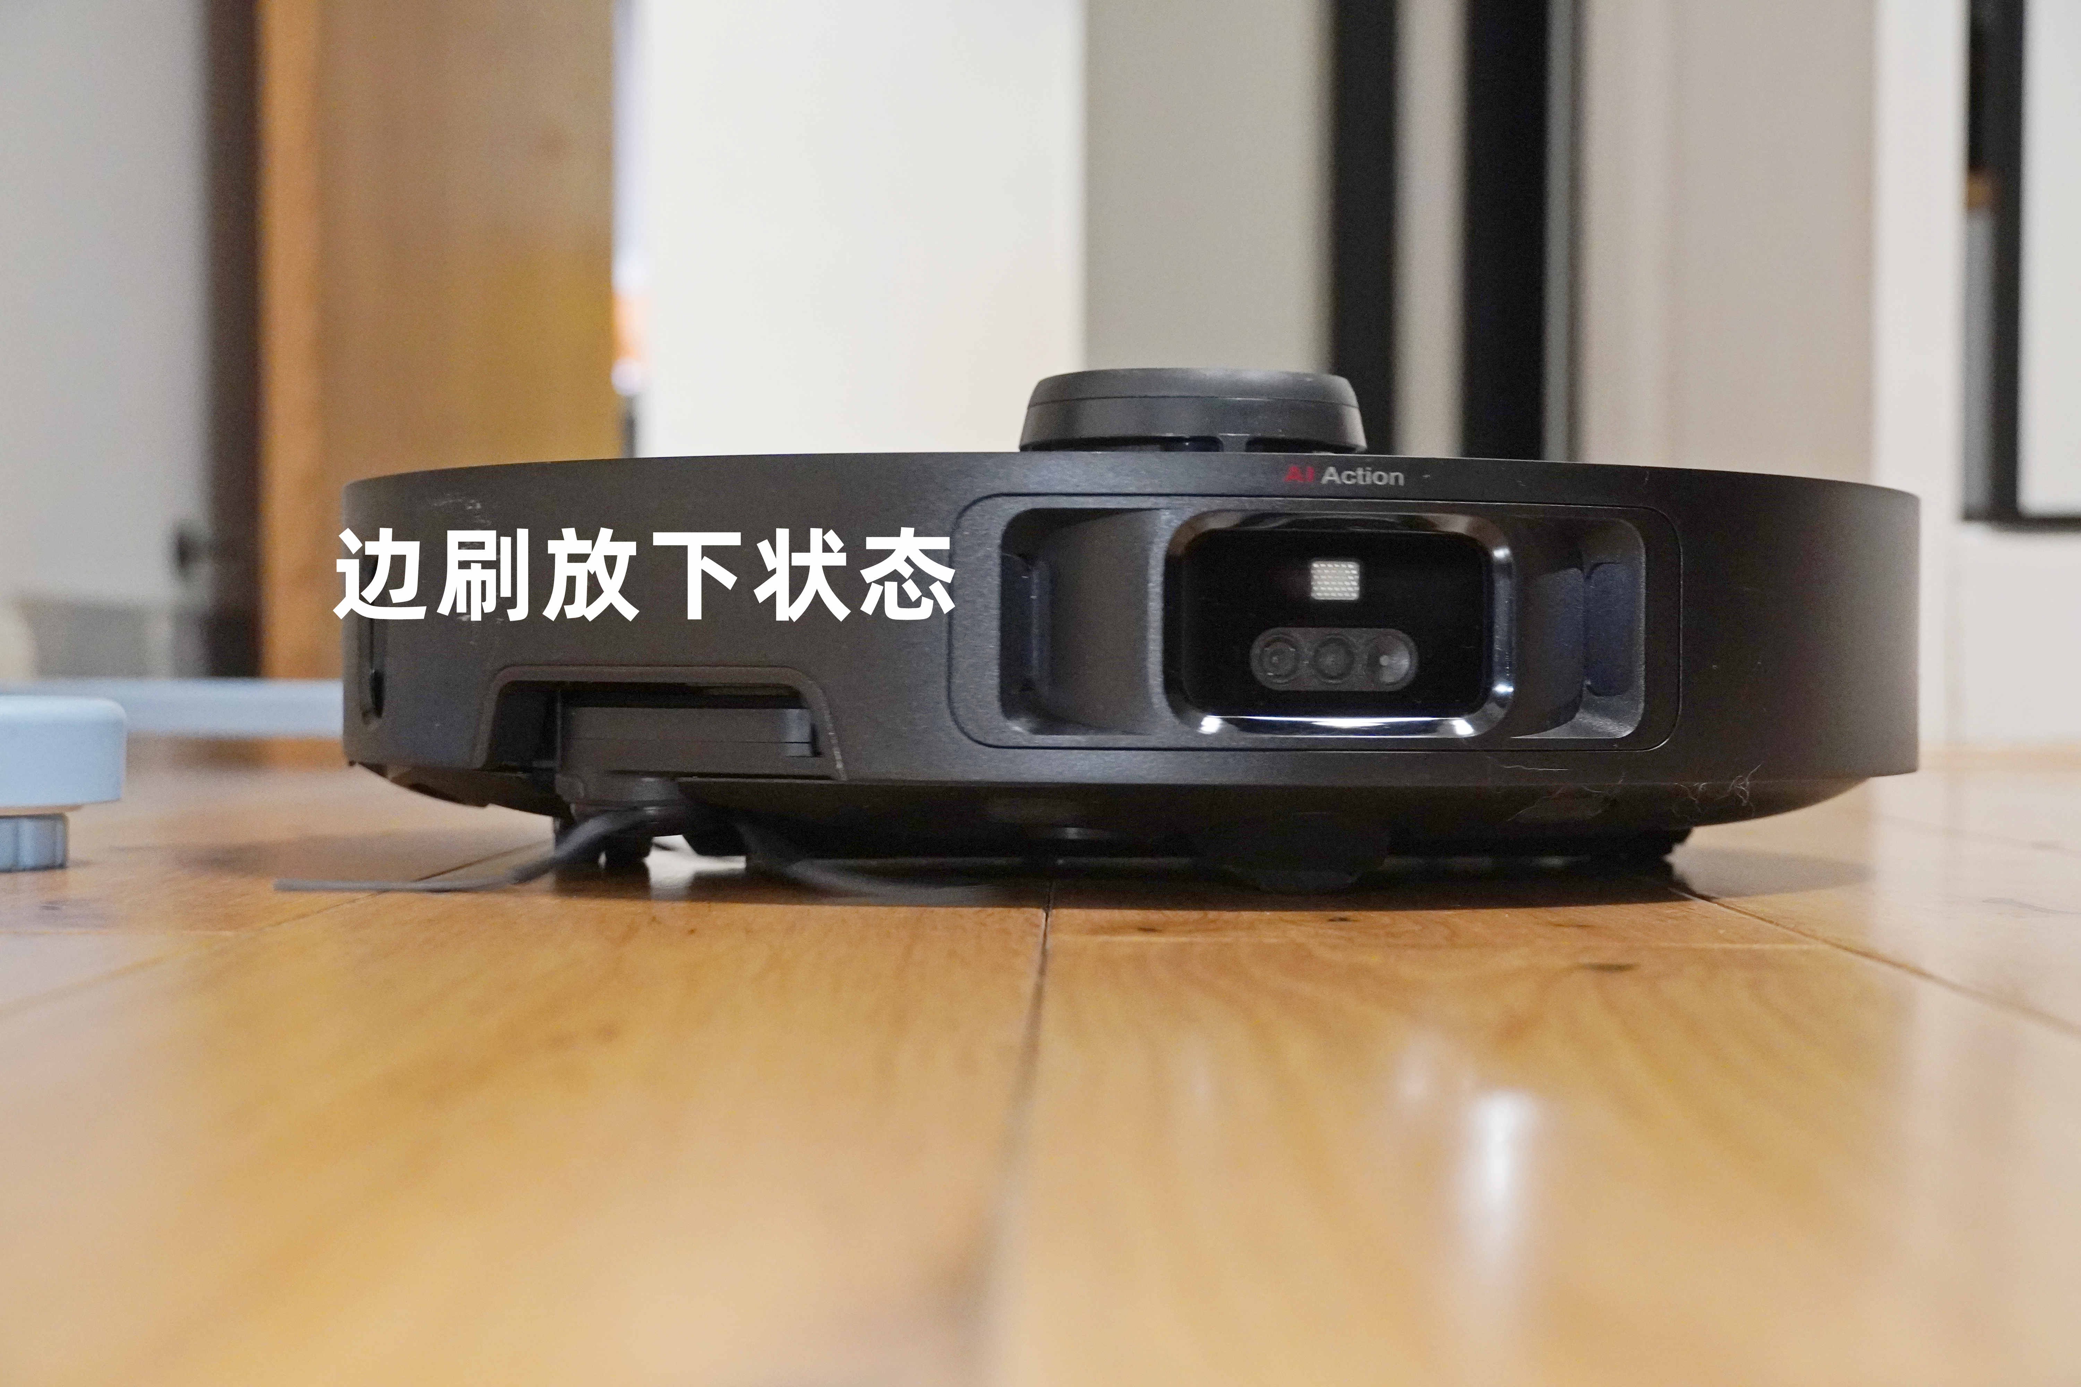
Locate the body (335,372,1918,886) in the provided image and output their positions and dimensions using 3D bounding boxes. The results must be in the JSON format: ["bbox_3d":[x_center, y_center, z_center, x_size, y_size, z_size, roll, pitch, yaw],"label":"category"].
[{"bbox_3d":[0.020,-0.013,0.715,0.350,0.103,0.350,0,1,-11],"label":"body"}]

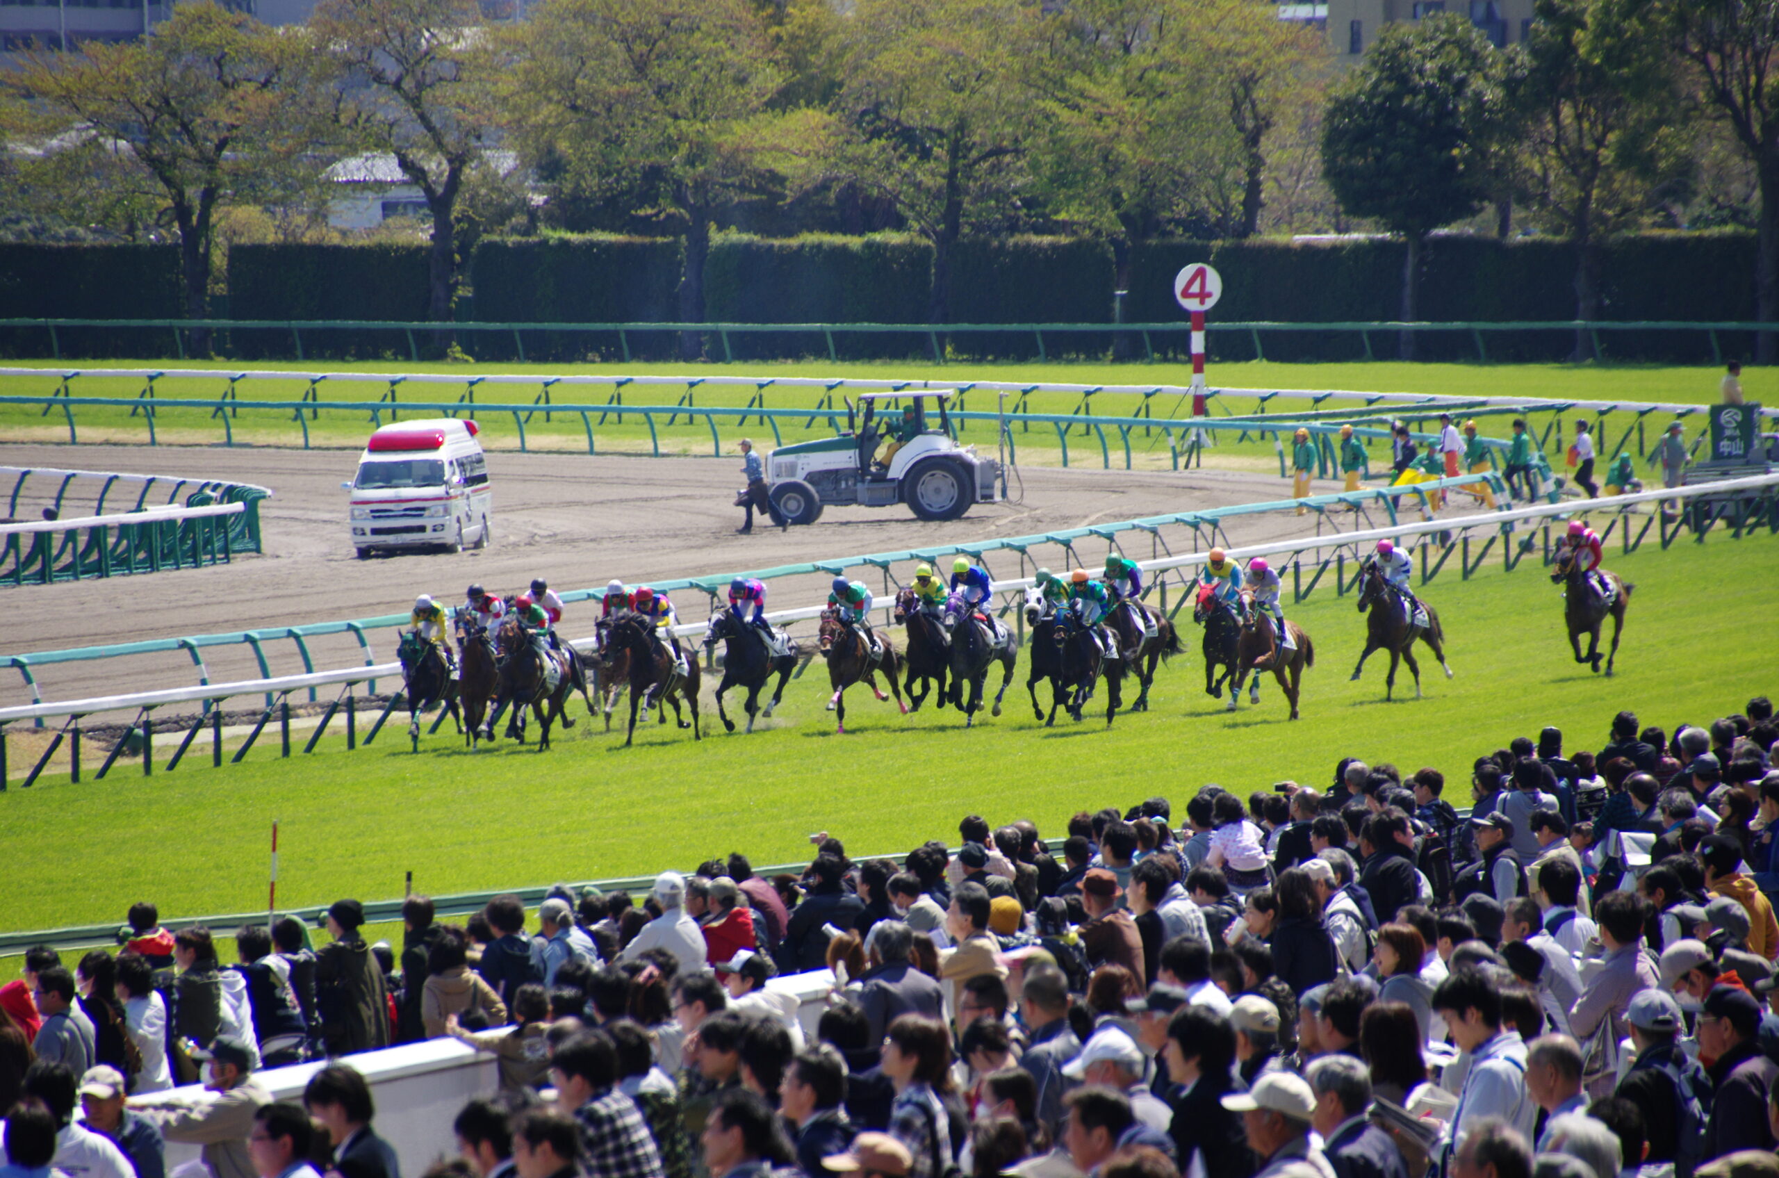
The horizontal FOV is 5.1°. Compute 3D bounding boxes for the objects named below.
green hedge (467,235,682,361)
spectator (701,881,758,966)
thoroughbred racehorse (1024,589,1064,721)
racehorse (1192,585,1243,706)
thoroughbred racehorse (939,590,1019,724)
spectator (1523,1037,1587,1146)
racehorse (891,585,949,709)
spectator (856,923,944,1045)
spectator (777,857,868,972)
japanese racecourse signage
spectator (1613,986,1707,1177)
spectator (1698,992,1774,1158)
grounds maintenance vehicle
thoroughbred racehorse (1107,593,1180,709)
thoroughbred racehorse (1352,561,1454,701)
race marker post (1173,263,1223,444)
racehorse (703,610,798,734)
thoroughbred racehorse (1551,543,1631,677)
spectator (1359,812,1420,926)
[{"bbox_3d":[-8.286,-7.657,528.000,5.600,3.350,1.200,0,2,0],"label":"green hedge"},{"bbox_3d":[-0.981,2.576,121.026,0.480,1.660,0.320,-2,2,-41],"label":"spectator"},{"bbox_3d":[2.481,0.938,284.000,0.620,1.950,2.400,1,2,19],"label":"thoroughbred racehorse"},{"bbox_3d":[4.941,0.821,288.000,0.620,1.820,2.400,1,2,19],"label":"racehorse"},{"bbox_3d":[1.324,1.036,295.000,0.600,1.970,2.500,1,2,14],"label":"thoroughbred racehorse"},{"bbox_3d":[2.428,2.445,72.029,0.320,1.670,0.480,2,3,37],"label":"spectator"},{"bbox_3d":[0.660,0.876,283.000,0.620,1.820,2.400,1,2,19],"label":"racehorse"},{"bbox_3d":[0.061,2.566,102.634,0.520,1.700,0.360,-1,1,-34],"label":"spectator"},{"bbox_3d":[-0.401,2.583,129.448,0.550,1.700,0.380,-1,1,-28],"label":"spectator"},{"bbox_3d":[16.275,-3.005,384.000,0.830,1.120,0.750,0,2,10],"label":"japanese racecourse signage"},{"bbox_3d":[2.860,2.344,74.530,0.500,1.700,0.380,-2,3,-43],"label":"spectator"},{"bbox_3d":[2.908,2.188,68.026,0.320,1.680,0.480,1,2,37],"label":"spectator"},{"bbox_3d":[-0.108,-2.571,387.000,4.500,2.520,2.000,0,2,6],"label":"grounds maintenance vehicle"},{"bbox_3d":[3.516,0.840,286.229,0.600,1.900,2.400,0,1,20],"label":"thoroughbred racehorse"},{"bbox_3d":[7.483,0.607,291.000,0.620,2.040,2.450,1,2,22],"label":"thoroughbred racehorse"},{"bbox_3d":[6.844,-5.180,442.000,1.060,4.060,0.400,0,2,6],"label":"race marker post"},{"bbox_3d":[-1.939,1.139,280.000,0.620,1.800,2.400,1,2,22],"label":"racehorse"},{"bbox_3d":[10.233,0.307,290.864,0.600,1.930,2.350,0,1,19],"label":"thoroughbred racehorse"},{"bbox_3d":[2.810,2.084,112.027,0.320,1.700,0.480,-2,3,-45],"label":"spectator"}]

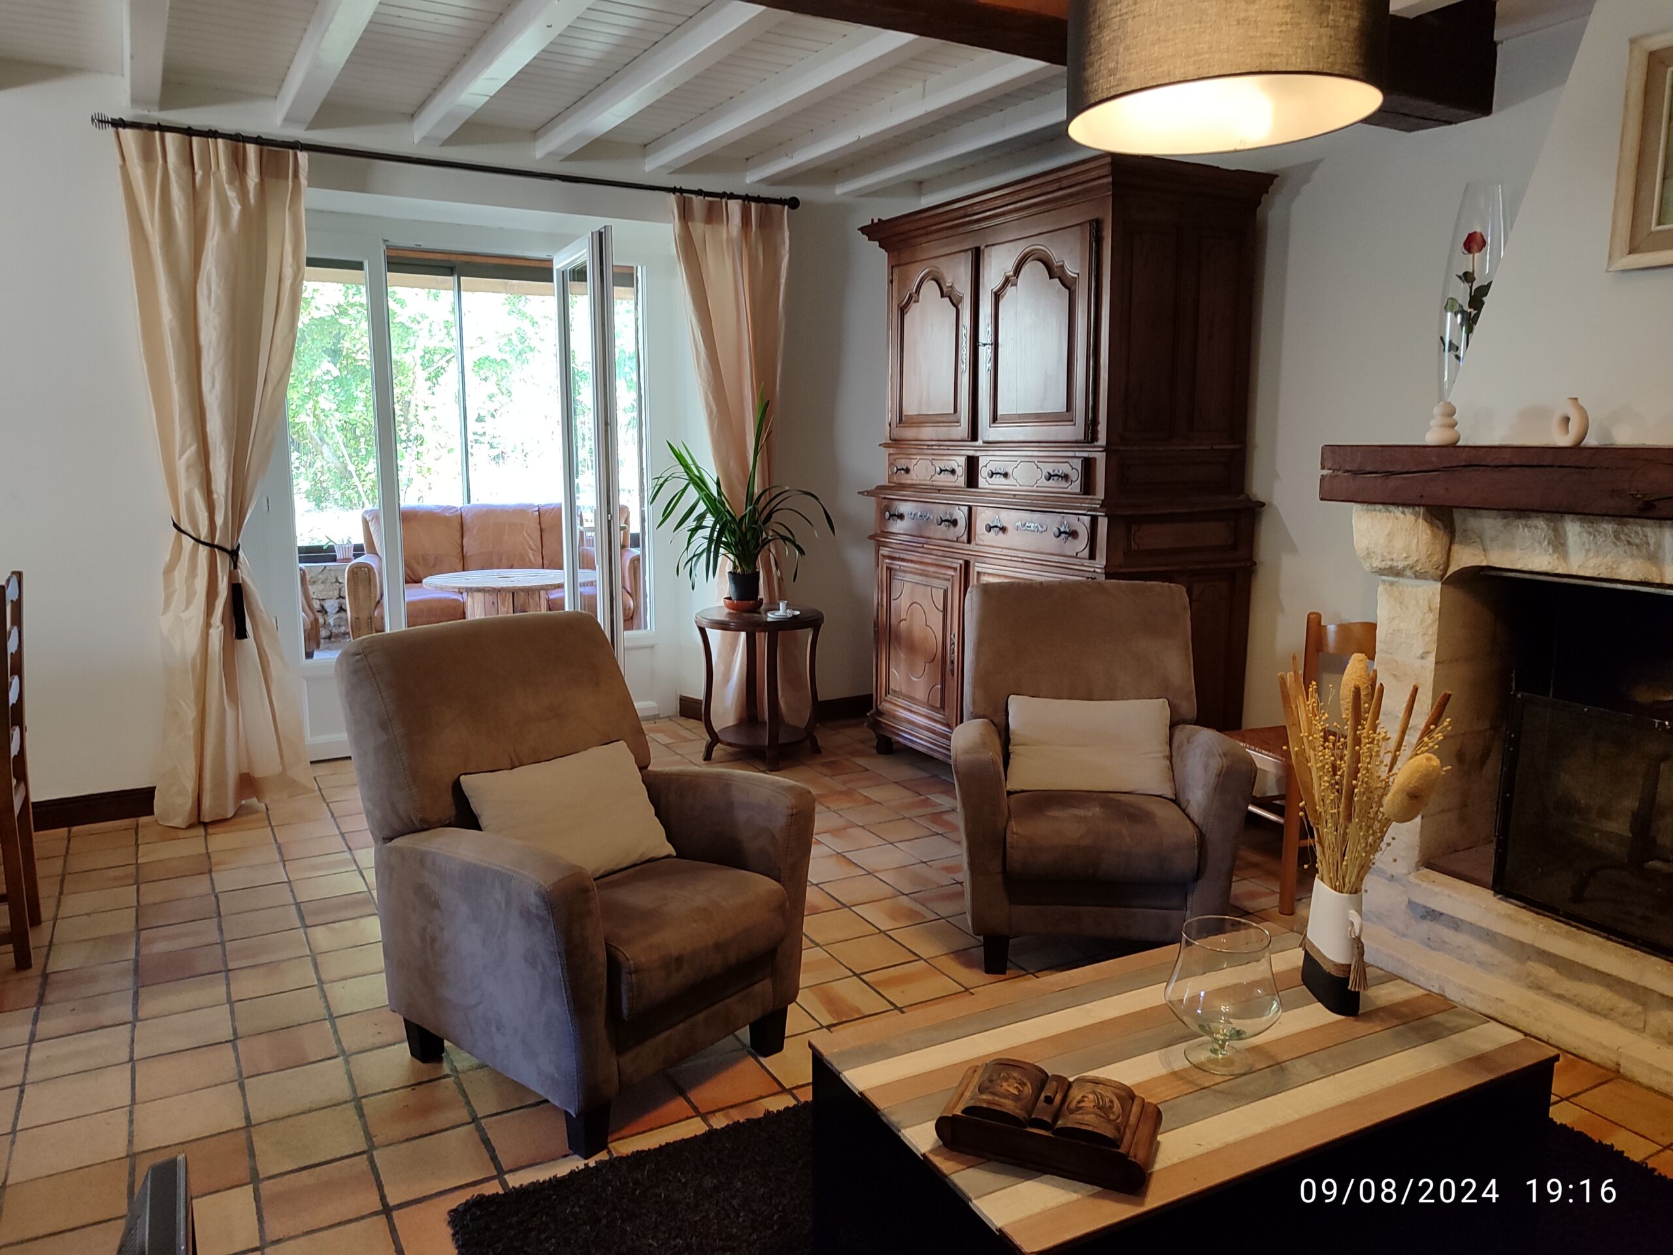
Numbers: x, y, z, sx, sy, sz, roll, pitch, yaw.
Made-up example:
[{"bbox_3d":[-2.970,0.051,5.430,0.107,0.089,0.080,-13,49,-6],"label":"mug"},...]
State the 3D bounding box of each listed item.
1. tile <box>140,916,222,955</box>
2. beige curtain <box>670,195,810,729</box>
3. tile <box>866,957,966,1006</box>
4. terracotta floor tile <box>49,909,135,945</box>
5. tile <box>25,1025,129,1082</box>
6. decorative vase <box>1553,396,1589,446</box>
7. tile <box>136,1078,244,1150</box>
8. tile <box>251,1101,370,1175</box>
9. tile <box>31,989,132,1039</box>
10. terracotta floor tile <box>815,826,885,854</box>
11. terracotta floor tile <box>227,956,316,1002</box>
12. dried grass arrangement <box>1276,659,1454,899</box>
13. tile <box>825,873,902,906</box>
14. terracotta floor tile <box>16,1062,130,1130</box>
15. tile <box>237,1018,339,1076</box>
[{"bbox_3d":[-1.892,0.898,3.482,0.200,0.015,0.200,-5,11,-29],"label":"tile"},{"bbox_3d":[-0.410,-0.665,5.419,0.640,2.397,0.200,-5,11,-31],"label":"beige curtain"},{"bbox_3d":[0.195,0.932,3.151,0.200,0.018,0.200,-5,11,-29],"label":"tile"},{"bbox_3d":[-2.179,0.884,3.559,0.200,0.015,0.200,-5,11,-29],"label":"terracotta floor tile"},{"bbox_3d":[-1.700,0.964,2.724,0.196,0.014,0.196,-5,10,-29],"label":"tile"},{"bbox_3d":[1.706,-0.477,2.808,0.036,0.119,0.102,-1,9,-7],"label":"decorative vase"},{"bbox_3d":[-1.349,1.029,2.527,0.200,0.018,0.200,-5,11,-29],"label":"tile"},{"bbox_3d":[-1.056,1.031,2.424,0.198,0.015,0.198,-5,10,-29],"label":"tile"},{"bbox_3d":[-1.873,0.975,3.019,0.200,0.015,0.200,-5,11,-29],"label":"tile"},{"bbox_3d":[0.059,0.771,4.327,0.200,0.015,0.200,-5,11,-29],"label":"terracotta floor tile"},{"bbox_3d":[-1.455,0.915,3.127,0.198,0.015,0.198,-5,10,-29],"label":"terracotta floor tile"},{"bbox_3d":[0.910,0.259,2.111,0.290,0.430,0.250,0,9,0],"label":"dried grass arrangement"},{"bbox_3d":[0.079,0.848,3.864,0.200,0.015,0.200,-5,11,-29],"label":"tile"},{"bbox_3d":[-1.614,1.004,2.570,0.198,0.015,0.198,-5,10,-29],"label":"terracotta floor tile"},{"bbox_3d":[-1.241,0.962,2.748,0.196,0.014,0.196,-5,10,-29],"label":"tile"}]

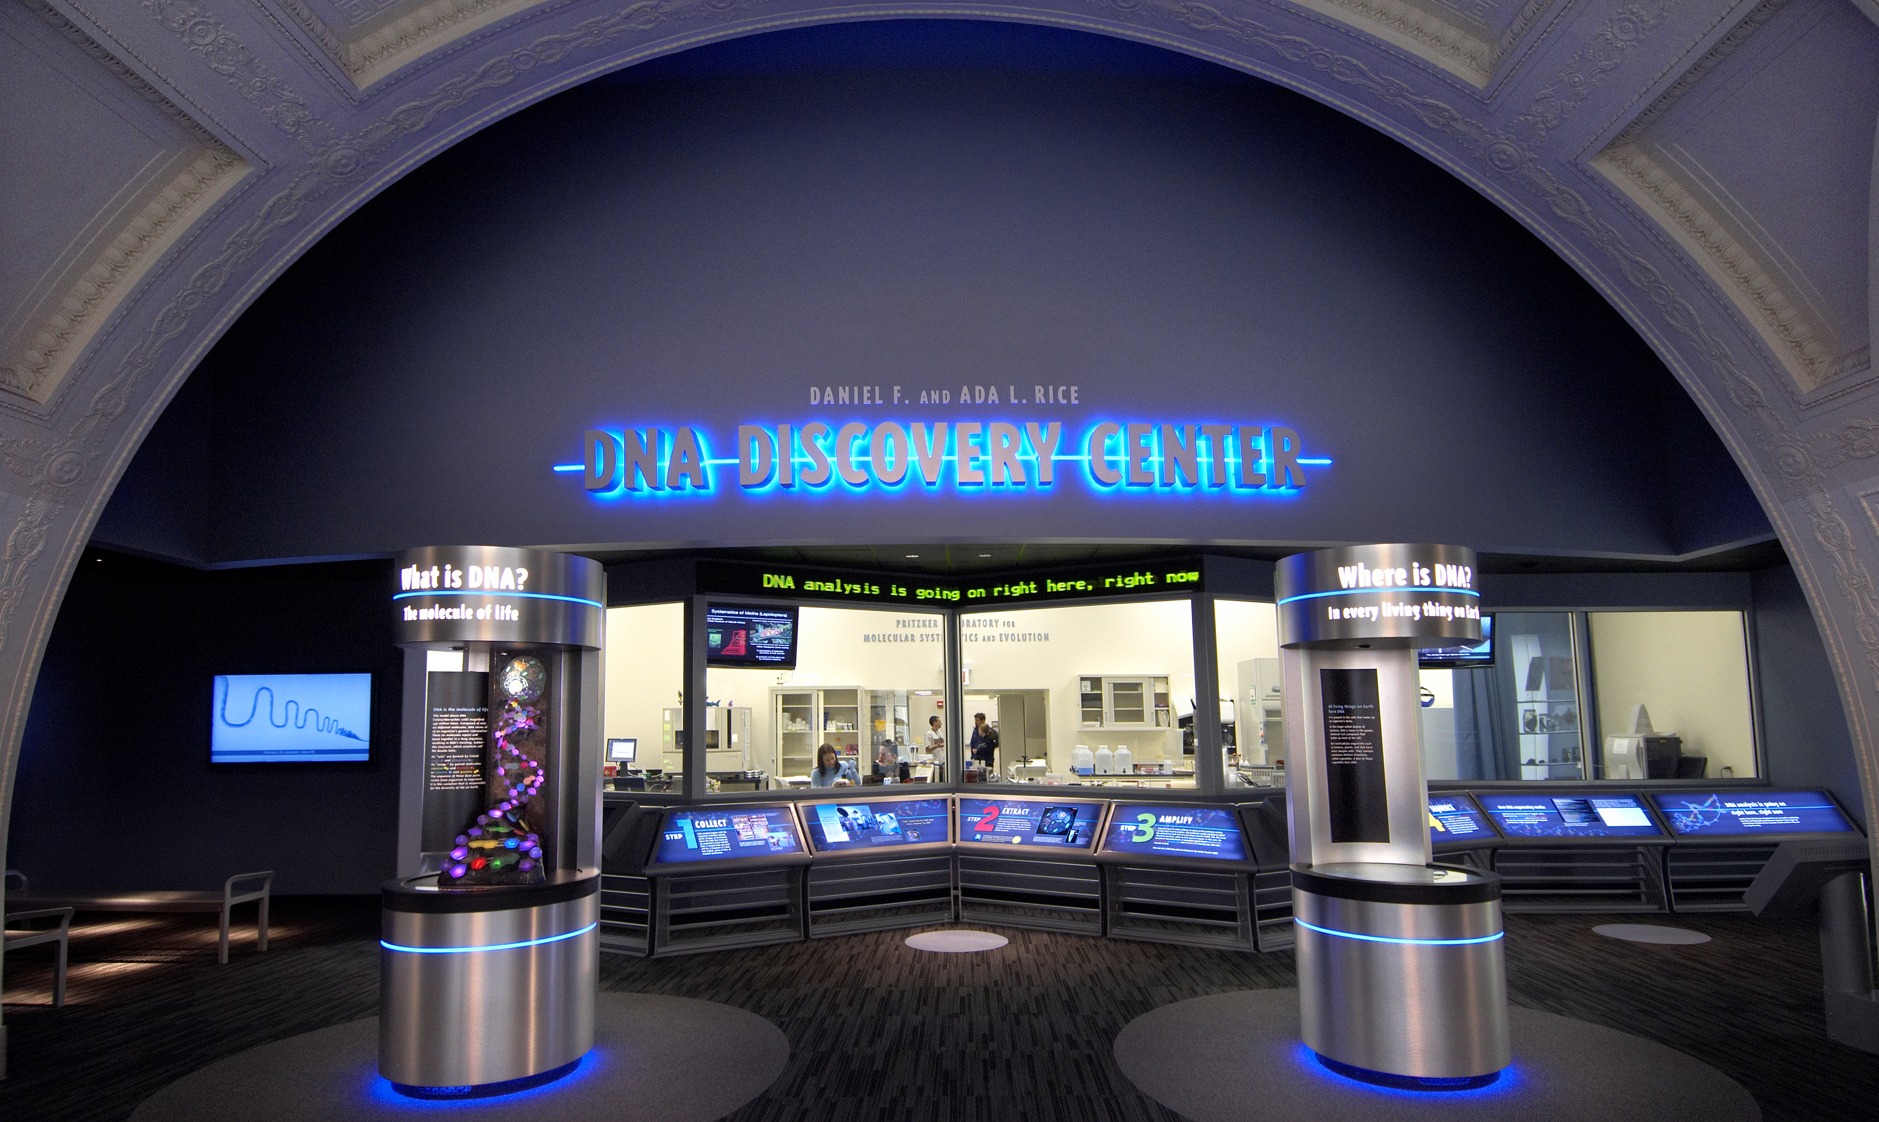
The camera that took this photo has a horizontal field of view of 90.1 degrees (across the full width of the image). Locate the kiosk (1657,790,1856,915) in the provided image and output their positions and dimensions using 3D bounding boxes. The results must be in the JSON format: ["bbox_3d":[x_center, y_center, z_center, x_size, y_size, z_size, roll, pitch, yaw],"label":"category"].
[{"bbox_3d":[6.847,2.431,7.975,1.580,0.950,0.500,0,-9,-3],"label":"kiosk"}]

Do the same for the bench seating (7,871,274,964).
[{"bbox_3d":[-5.873,2.573,6.810,1.800,0.580,0.450,-1,-9,0],"label":"bench seating"}]

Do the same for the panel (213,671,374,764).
[{"bbox_3d":[-5.946,1.454,8.649,1.500,0.860,0.100,-1,-9,0],"label":"panel"}]

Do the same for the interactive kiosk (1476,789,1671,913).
[{"bbox_3d":[5.437,2.471,8.087,1.360,1.000,0.500,-1,-7,2],"label":"interactive kiosk"}]

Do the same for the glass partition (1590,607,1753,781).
[{"bbox_3d":[6.757,1.233,8.639,1.419,1.530,0.050,-1,-7,1],"label":"glass partition"}]

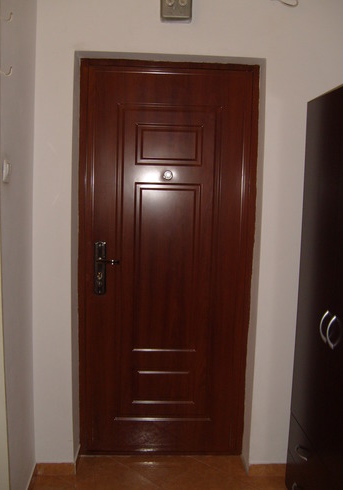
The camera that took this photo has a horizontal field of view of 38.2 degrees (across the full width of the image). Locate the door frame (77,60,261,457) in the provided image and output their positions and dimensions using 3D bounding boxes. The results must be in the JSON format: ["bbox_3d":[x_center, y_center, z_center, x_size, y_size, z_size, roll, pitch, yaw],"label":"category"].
[{"bbox_3d":[-0.029,0.121,2.574,0.880,2.050,0.100,1,7,-3],"label":"door frame"}]

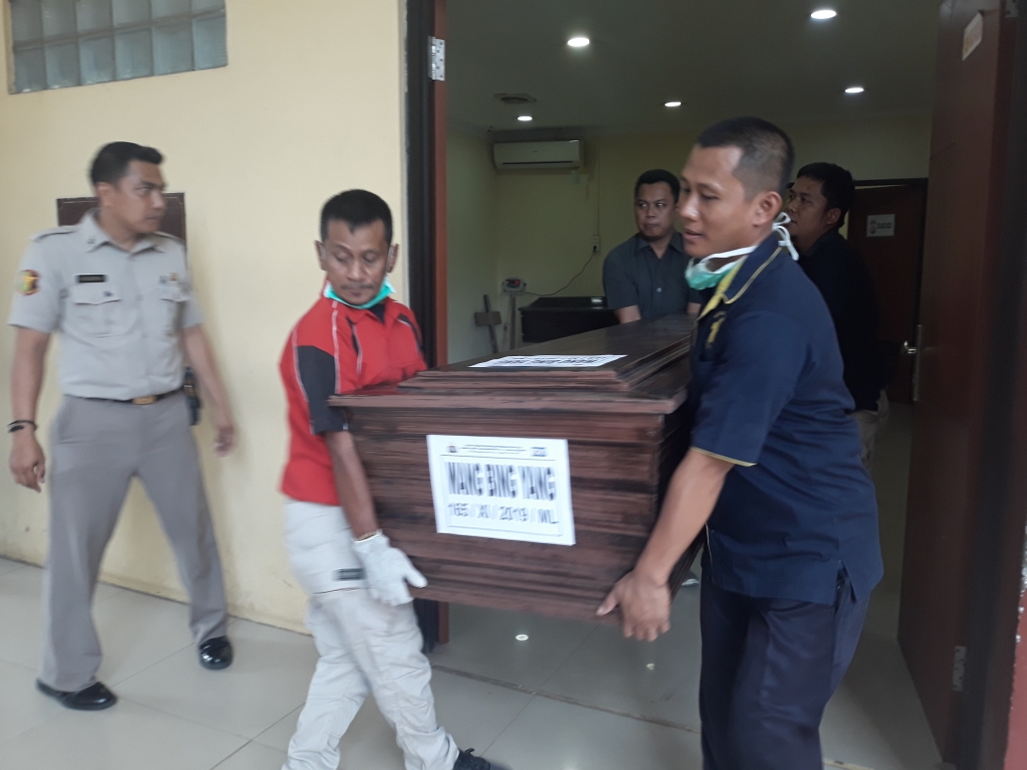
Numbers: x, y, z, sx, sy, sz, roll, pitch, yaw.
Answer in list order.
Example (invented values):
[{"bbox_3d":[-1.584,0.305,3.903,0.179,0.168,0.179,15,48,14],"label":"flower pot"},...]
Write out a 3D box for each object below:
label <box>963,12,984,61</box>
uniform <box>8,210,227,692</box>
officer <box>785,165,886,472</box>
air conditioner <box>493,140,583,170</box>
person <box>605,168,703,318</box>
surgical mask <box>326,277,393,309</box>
[{"bbox_3d":[1.246,-0.944,2.170,0.004,0.090,0.200,3,9,17],"label":"label"},{"bbox_3d":[-1.122,0.204,2.390,0.570,1.430,0.360,-7,11,-43],"label":"uniform"},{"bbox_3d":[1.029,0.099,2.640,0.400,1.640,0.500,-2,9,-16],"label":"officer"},{"bbox_3d":[0.260,-2.490,8.707,0.980,0.290,0.210,4,9,25],"label":"air conditioner"},{"bbox_3d":[0.550,0.019,3.094,0.510,1.660,0.380,3,9,14],"label":"person"},{"bbox_3d":[-0.321,-0.192,1.670,0.150,0.070,0.090,-1,8,-10],"label":"surgical mask"}]

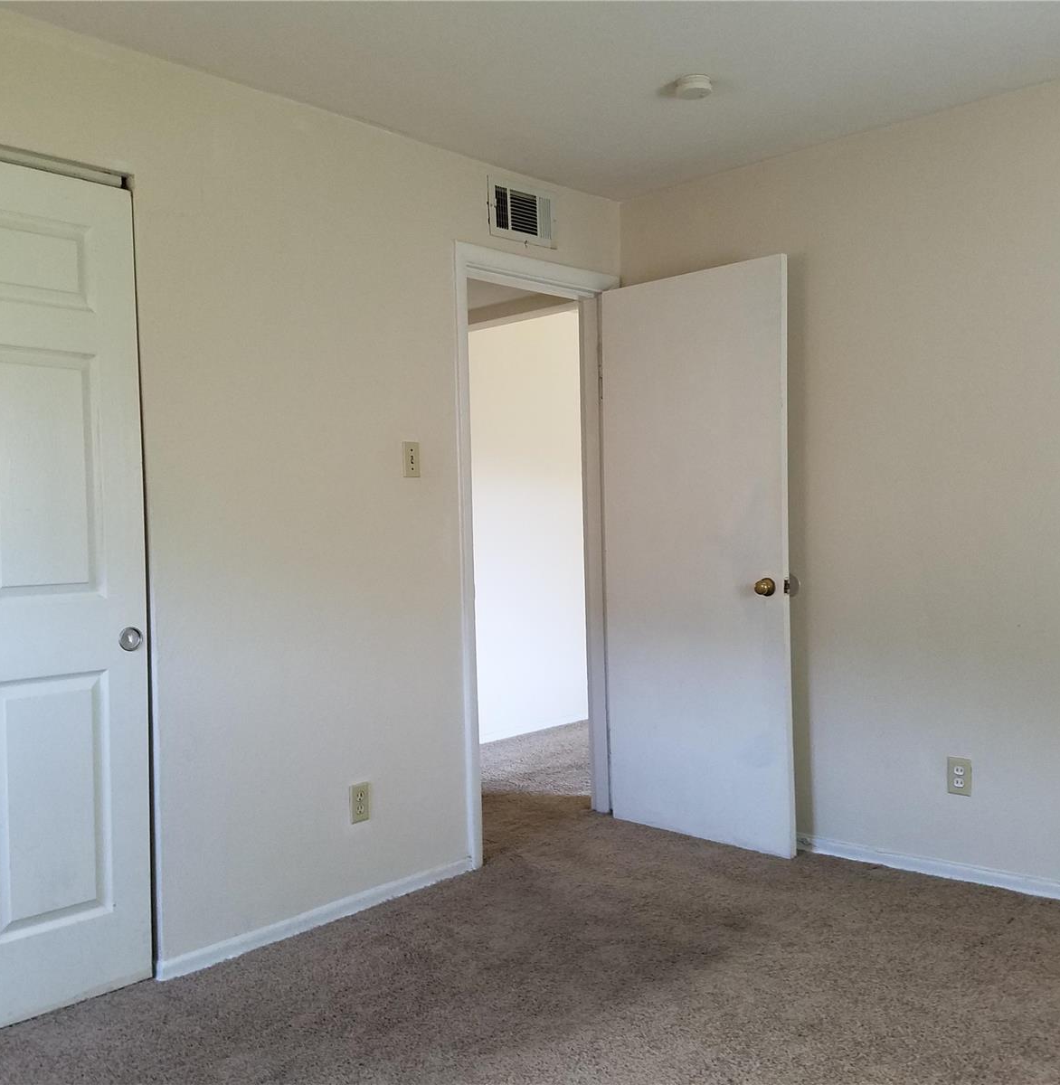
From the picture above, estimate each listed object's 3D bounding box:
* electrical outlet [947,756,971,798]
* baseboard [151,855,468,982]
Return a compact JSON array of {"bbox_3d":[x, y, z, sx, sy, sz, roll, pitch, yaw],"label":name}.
[{"bbox_3d":[1.358,0.740,3.432,0.071,0.115,0.009,-1,1,43],"label":"electrical outlet"},{"bbox_3d":[-0.579,1.092,3.227,0.015,0.054,1.138,-1,1,43],"label":"baseboard"}]

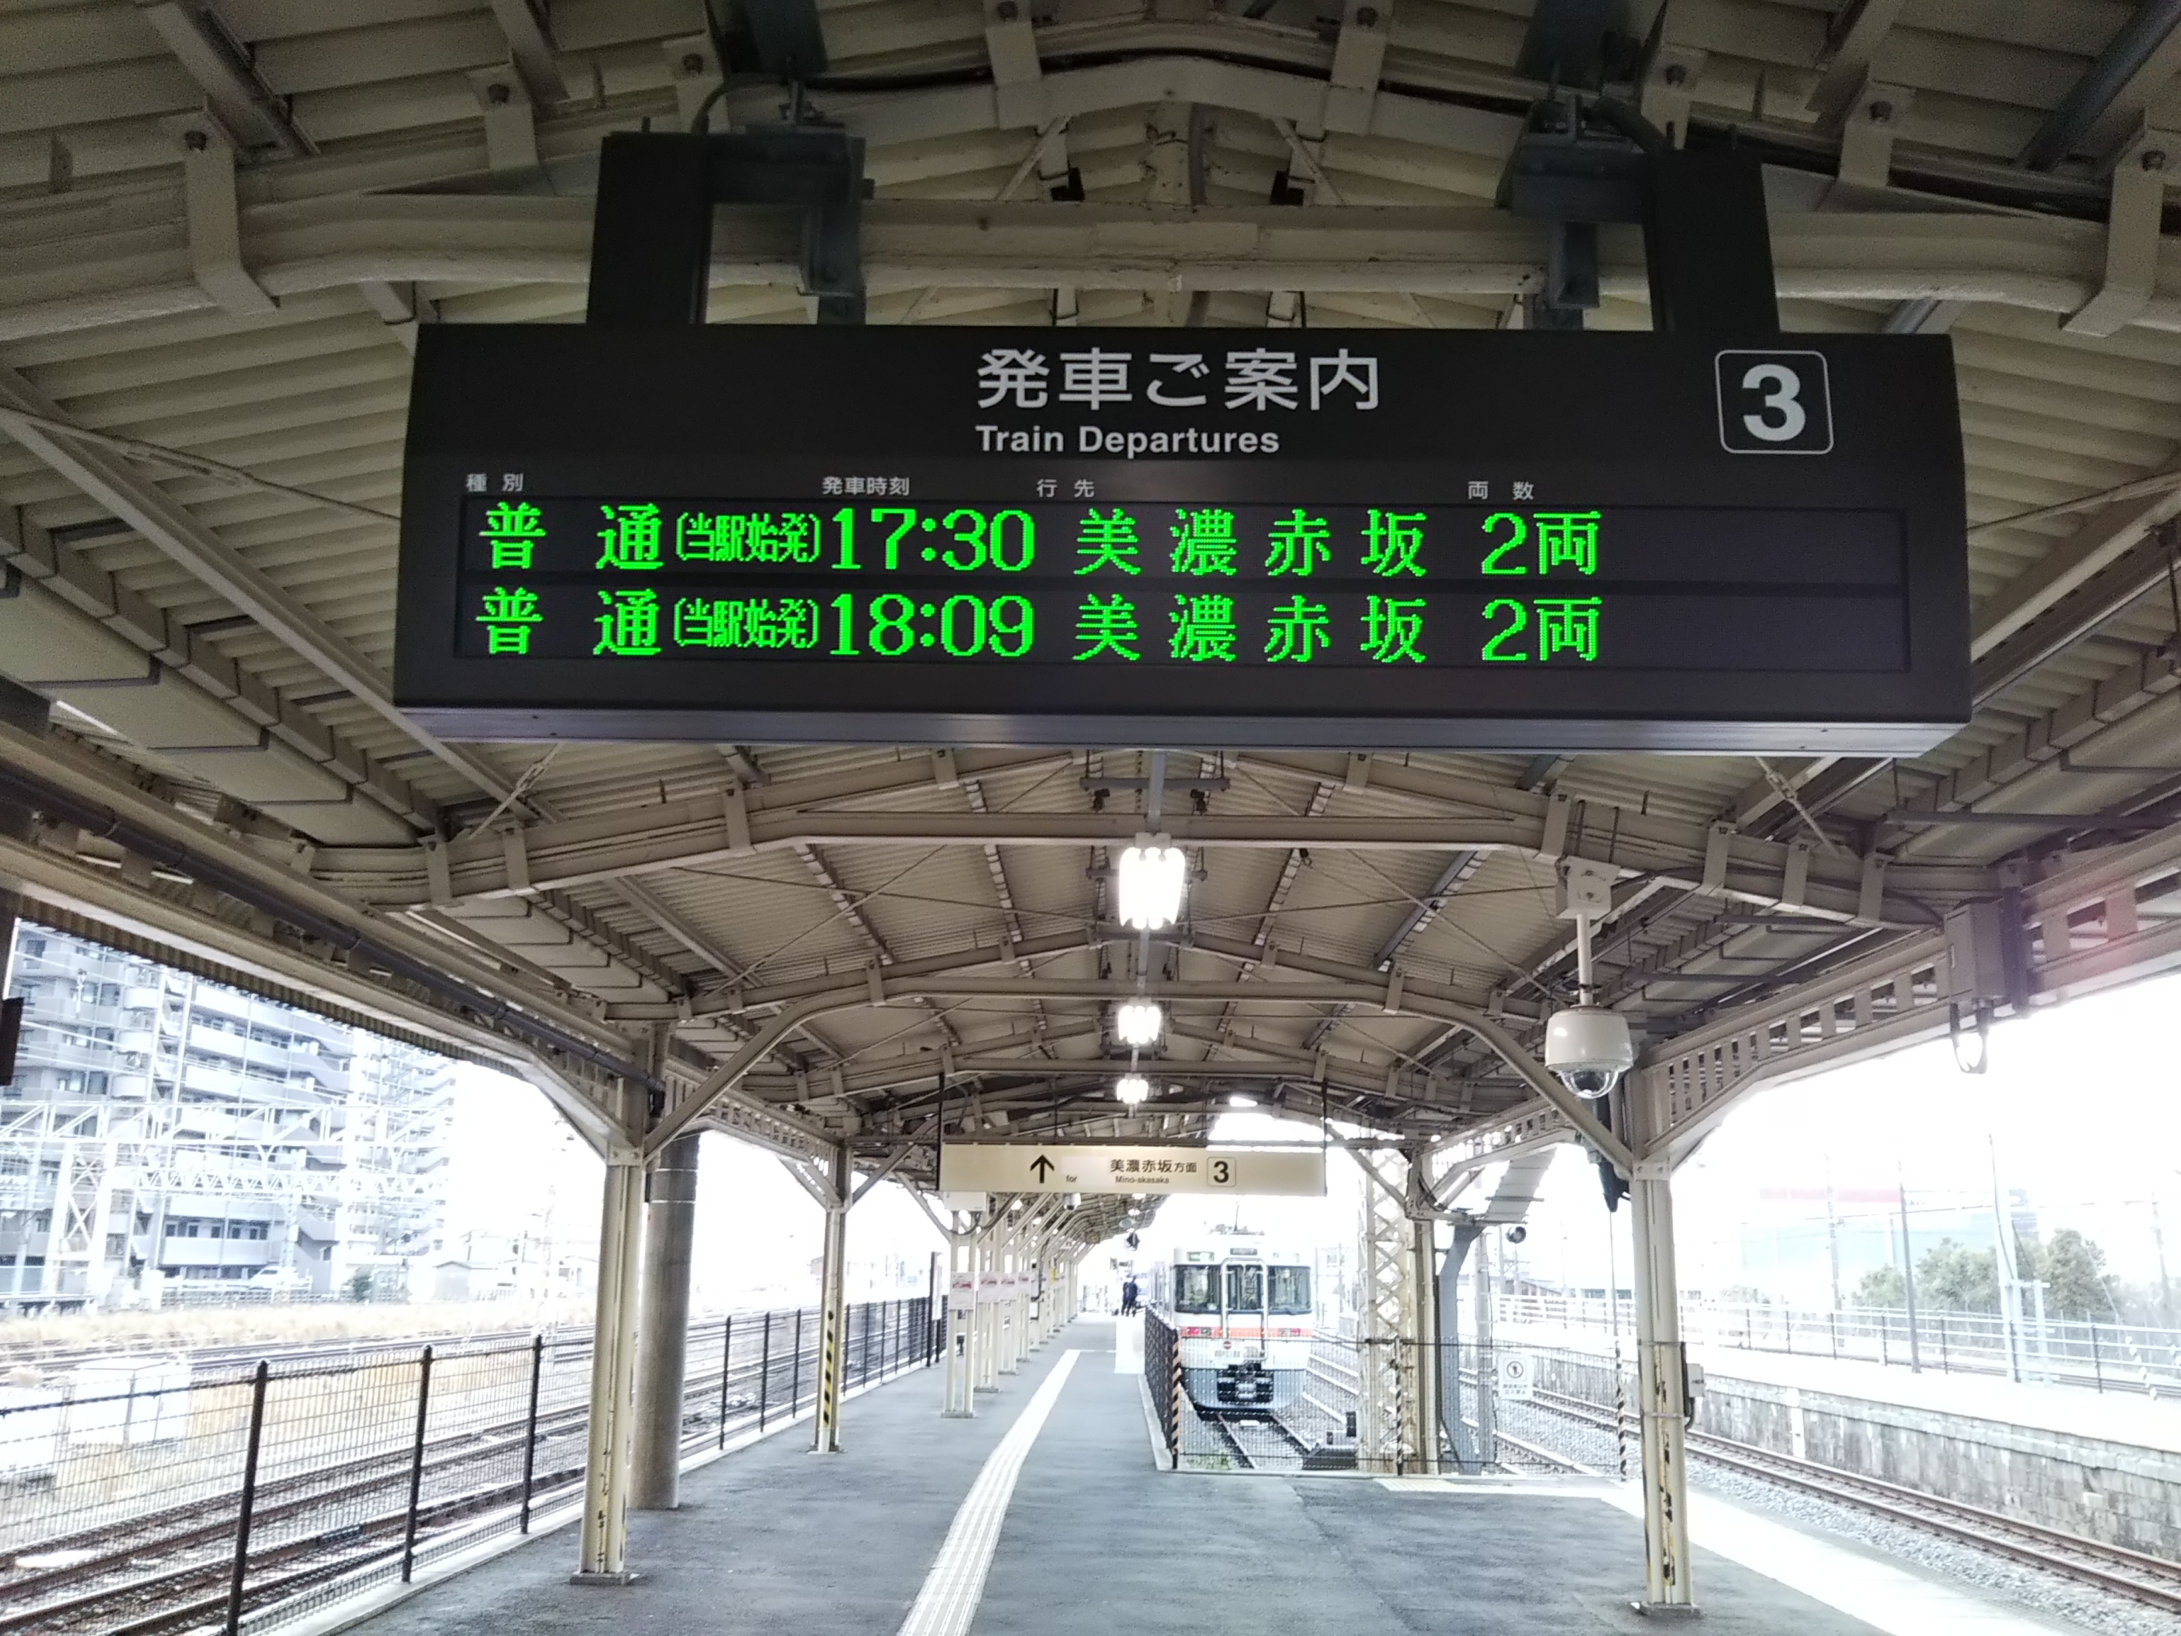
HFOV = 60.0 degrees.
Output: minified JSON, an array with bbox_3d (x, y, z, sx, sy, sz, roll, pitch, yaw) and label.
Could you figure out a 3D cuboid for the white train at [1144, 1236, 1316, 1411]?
[{"bbox_3d":[3.454,15.407,59.413,2.950,3.800,40.000,0,-14,1],"label":"white train"}]

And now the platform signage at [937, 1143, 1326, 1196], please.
[{"bbox_3d":[0.354,3.050,16.442,3.390,0.430,0.190,0,-14,1],"label":"platform signage"}]

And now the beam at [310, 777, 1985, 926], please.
[{"bbox_3d":[0.219,0.136,7.816,6.900,0.620,0.160,0,-14,1],"label":"beam"}]

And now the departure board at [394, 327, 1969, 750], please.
[{"bbox_3d":[0.152,-0.470,3.333,2.630,0.660,0.330,0,-14,1],"label":"departure board"}]

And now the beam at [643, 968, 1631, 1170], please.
[{"bbox_3d":[0.298,1.615,12.262,6.410,1.270,0.170,0,-14,1],"label":"beam"}]

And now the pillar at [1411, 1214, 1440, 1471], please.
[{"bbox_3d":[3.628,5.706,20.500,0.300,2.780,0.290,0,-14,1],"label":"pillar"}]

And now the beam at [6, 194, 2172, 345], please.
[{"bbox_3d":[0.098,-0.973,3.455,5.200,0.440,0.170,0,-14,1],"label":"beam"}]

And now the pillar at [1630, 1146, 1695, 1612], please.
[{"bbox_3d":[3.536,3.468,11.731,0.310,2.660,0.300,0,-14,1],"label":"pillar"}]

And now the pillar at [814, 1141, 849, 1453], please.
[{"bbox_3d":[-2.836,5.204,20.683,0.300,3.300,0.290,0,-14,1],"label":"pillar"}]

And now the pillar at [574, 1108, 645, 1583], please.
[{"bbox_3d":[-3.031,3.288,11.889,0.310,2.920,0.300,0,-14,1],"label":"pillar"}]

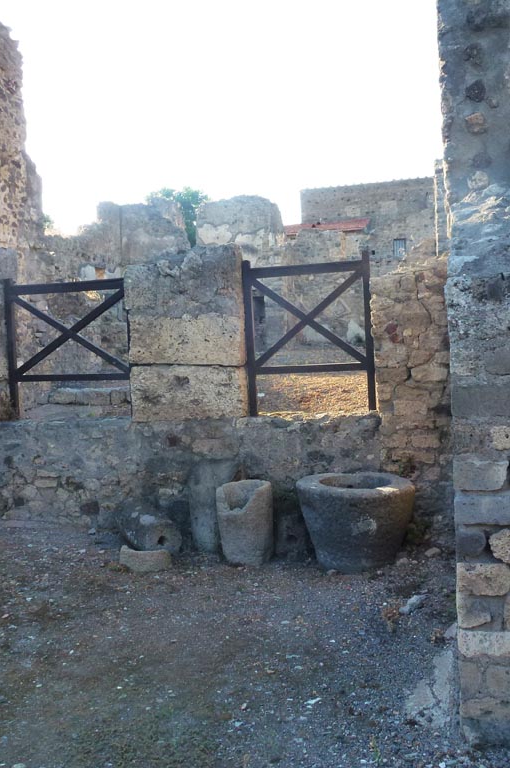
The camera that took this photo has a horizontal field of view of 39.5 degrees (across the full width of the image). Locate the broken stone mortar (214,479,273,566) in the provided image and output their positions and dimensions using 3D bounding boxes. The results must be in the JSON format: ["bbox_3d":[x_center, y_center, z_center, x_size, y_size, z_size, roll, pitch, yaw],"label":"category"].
[{"bbox_3d":[-0.071,1.023,5.310,0.410,0.580,0.400,-2,2,0],"label":"broken stone mortar"}]

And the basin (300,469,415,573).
[{"bbox_3d":[0.779,0.994,5.210,0.840,0.580,0.840,-2,2,14],"label":"basin"}]

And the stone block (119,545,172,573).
[{"bbox_3d":[-0.798,1.265,5.197,0.360,0.160,0.230,-2,2,14],"label":"stone block"}]

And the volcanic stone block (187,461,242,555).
[{"bbox_3d":[-0.342,0.943,5.737,0.400,0.730,0.280,-2,2,14],"label":"volcanic stone block"}]

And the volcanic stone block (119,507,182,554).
[{"bbox_3d":[-0.841,1.121,5.774,0.480,0.350,0.400,-2,2,-6],"label":"volcanic stone block"}]

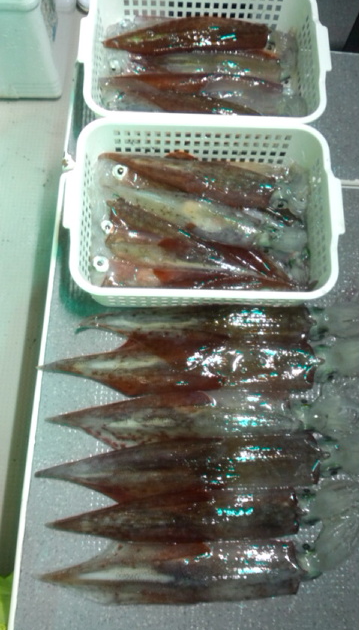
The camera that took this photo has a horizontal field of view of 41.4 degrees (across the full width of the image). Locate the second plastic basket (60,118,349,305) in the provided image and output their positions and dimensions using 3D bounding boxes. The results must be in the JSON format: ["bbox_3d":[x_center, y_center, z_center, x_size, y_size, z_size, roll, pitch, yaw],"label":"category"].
[{"bbox_3d":[0.027,-0.114,0.572,0.313,0.082,0.218,1,75,-2],"label":"second plastic basket"}]

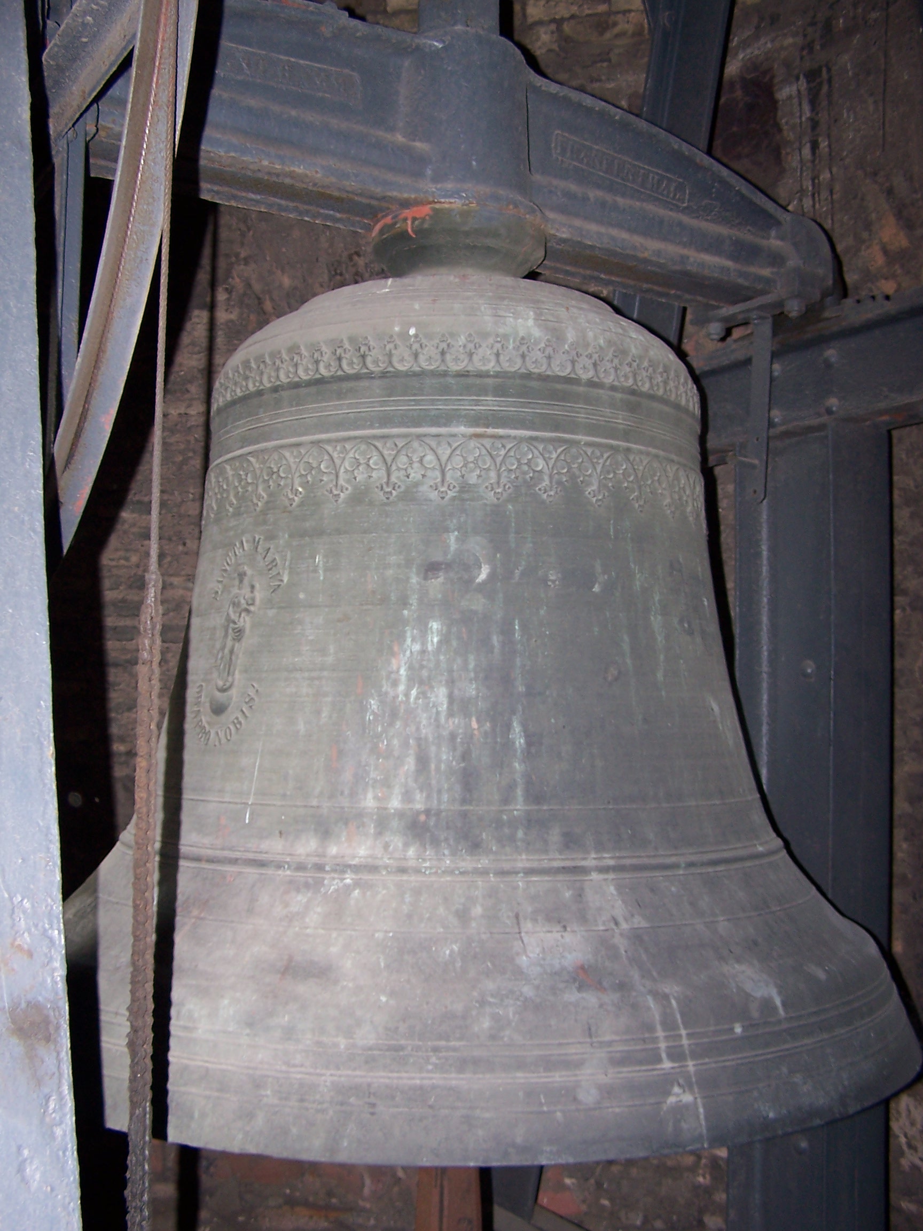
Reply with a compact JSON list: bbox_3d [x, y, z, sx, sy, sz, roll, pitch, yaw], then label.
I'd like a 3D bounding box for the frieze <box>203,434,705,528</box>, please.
[{"bbox_3d":[-0.010,-0.166,2.198,0.808,0.091,0.808,0,-5,0],"label":"frieze"}]

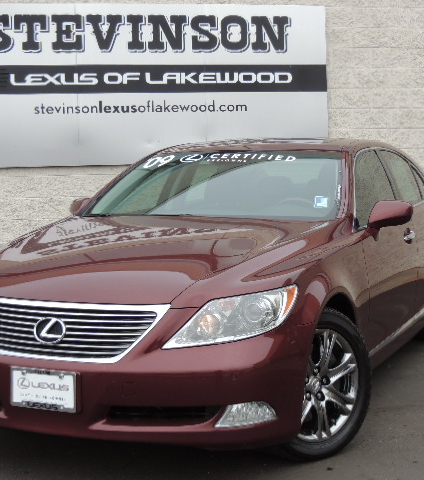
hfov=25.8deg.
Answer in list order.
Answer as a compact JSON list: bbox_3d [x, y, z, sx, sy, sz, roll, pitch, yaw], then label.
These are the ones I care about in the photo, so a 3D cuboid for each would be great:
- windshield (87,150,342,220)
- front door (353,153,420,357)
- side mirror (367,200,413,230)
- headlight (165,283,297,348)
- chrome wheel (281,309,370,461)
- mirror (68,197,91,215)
[{"bbox_3d":[0.044,-0.309,5.143,1.490,0.390,0.780,2,5,25],"label":"windshield"},{"bbox_3d":[0.888,0.027,5.132,0.320,1.080,1.250,2,5,25],"label":"front door"},{"bbox_3d":[0.928,-0.126,4.801,0.230,0.150,0.150,2,5,25],"label":"side mirror"},{"bbox_3d":[0.084,0.308,3.661,0.420,0.225,0.450,2,5,25],"label":"headlight"},{"bbox_3d":[0.416,0.626,4.184,0.690,0.690,0.240,-4,6,-33],"label":"chrome wheel"},{"bbox_3d":[-0.798,-0.171,5.594,0.230,0.150,0.150,2,5,25],"label":"mirror"}]

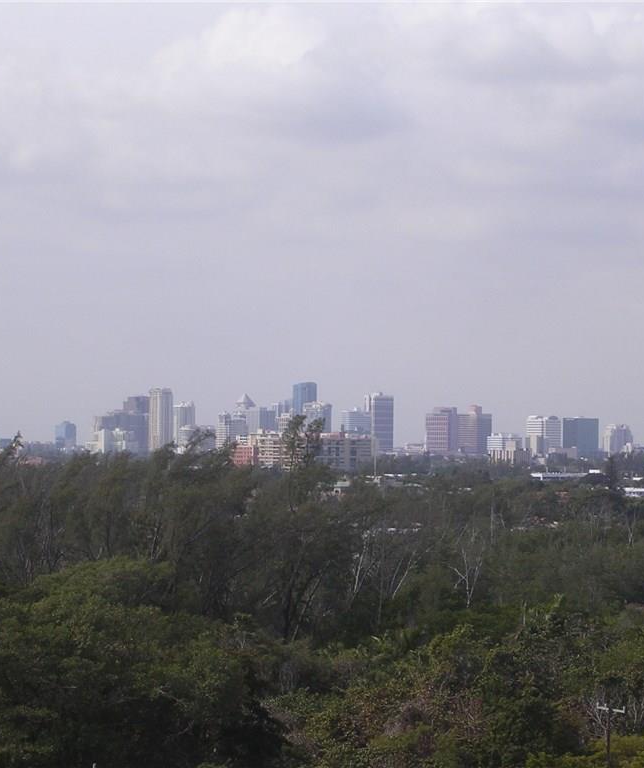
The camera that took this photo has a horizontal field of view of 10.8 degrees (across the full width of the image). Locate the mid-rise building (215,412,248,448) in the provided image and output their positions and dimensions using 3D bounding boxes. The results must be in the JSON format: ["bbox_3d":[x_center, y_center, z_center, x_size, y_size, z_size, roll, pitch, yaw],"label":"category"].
[{"bbox_3d":[-136.200,85.100,5150.000,26.000,83.800,38.000,0,-1,45],"label":"mid-rise building"}]

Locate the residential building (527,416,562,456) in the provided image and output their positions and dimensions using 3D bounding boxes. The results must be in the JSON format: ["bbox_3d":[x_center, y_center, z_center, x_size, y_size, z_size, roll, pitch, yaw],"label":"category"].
[{"bbox_3d":[330.300,87.400,5050.000,37.000,84.200,38.000,0,-1,45],"label":"residential building"}]

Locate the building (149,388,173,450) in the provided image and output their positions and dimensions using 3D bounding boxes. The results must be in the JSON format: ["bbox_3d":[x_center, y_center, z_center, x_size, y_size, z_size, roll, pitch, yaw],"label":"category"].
[{"bbox_3d":[-253.200,67.600,5350.000,28.000,123.300,27.000,0,-1,45],"label":"building"}]

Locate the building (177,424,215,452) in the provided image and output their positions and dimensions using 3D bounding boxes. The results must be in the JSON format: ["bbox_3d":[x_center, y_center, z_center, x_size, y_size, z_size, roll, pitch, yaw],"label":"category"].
[{"bbox_3d":[-187.310,90.300,5095.760,37.100,56.300,39.220,0,-1,43],"label":"building"}]

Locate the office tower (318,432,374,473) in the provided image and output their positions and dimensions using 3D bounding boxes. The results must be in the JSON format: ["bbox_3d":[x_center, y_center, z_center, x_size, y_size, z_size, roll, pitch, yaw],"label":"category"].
[{"bbox_3d":[21.700,63.100,2900.000,20.000,42.600,50.000,0,-1,45],"label":"office tower"}]

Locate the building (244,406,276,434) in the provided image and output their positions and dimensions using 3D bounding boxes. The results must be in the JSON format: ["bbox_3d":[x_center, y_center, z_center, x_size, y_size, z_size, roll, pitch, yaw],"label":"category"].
[{"bbox_3d":[-106.580,88.230,5998.410,39.140,91.860,35.670,1,-1,-41],"label":"building"}]

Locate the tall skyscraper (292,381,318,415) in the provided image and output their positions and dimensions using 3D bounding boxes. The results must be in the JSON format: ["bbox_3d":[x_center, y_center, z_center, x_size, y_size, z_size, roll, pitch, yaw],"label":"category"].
[{"bbox_3d":[-26.400,64.900,5450.000,25.000,136.300,32.000,0,-1,45],"label":"tall skyscraper"}]

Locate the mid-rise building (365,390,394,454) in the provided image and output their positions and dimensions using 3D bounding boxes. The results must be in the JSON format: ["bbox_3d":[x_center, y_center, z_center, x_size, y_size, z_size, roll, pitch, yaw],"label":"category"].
[{"bbox_3d":[88.700,72.700,5250.000,25.000,116.000,38.000,0,-1,45],"label":"mid-rise building"}]

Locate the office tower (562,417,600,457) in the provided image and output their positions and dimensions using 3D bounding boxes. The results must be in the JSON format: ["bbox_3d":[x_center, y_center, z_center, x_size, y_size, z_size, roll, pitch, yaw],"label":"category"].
[{"bbox_3d":[387.480,87.070,5084.510,41.490,72.730,34.280,1,-1,-36],"label":"office tower"}]

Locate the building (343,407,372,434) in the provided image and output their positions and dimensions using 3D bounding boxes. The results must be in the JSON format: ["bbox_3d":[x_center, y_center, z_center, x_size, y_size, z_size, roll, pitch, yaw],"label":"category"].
[{"bbox_3d":[55.840,84.270,5499.080,45.590,86.120,21.130,1,-1,-39],"label":"building"}]

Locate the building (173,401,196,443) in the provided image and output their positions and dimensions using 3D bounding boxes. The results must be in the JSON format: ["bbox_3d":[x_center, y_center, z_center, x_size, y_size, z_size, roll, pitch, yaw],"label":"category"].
[{"bbox_3d":[-220.300,80.200,5430.000,22.000,101.400,35.000,0,-1,45],"label":"building"}]

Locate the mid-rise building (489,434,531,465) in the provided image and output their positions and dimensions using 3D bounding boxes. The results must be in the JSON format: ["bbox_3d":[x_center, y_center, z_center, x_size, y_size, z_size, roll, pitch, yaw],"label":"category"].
[{"bbox_3d":[245.190,89.500,4492.440,23.720,45.650,48.950,1,-1,-45],"label":"mid-rise building"}]

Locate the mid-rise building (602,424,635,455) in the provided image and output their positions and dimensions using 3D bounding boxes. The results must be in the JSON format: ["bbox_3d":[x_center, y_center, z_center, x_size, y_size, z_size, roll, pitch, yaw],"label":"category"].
[{"bbox_3d":[467.100,100.100,5350.000,24.000,71.300,42.000,0,-1,45],"label":"mid-rise building"}]

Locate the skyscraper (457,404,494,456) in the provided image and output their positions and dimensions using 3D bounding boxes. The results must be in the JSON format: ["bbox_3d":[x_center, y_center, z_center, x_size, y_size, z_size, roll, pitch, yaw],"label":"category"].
[{"bbox_3d":[251.680,82.980,5593.740,44.300,95.380,34.440,0,-1,45],"label":"skyscraper"}]

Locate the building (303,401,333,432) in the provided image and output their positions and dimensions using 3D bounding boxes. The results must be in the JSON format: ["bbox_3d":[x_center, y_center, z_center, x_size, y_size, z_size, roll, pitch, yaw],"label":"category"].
[{"bbox_3d":[-6.750,78.340,5499.450,41.150,96.870,22.640,0,-1,40],"label":"building"}]

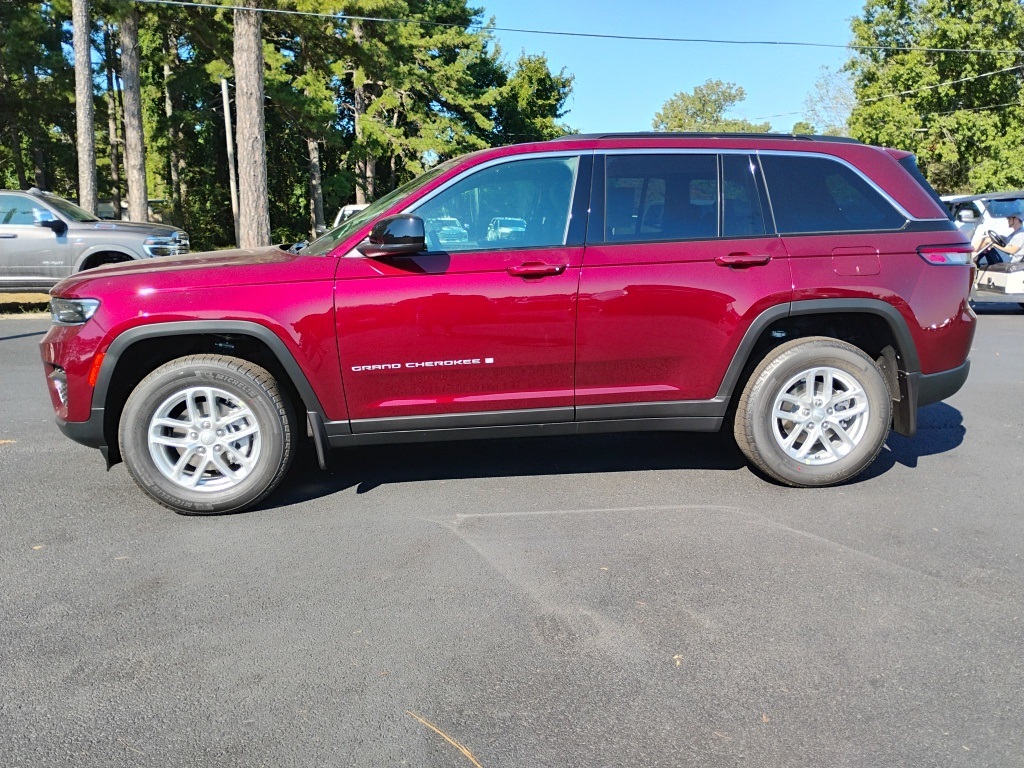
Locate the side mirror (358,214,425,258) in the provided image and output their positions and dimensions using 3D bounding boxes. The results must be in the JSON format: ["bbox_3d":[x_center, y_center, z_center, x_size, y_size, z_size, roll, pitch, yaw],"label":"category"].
[{"bbox_3d":[-0.539,-0.671,3.758,0.270,0.205,0.250,-2,10,-4],"label":"side mirror"}]

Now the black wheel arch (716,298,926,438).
[{"bbox_3d":[1.507,-0.090,4.097,1.010,0.640,0.170,-2,10,-4],"label":"black wheel arch"}]

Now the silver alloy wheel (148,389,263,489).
[{"bbox_3d":[-1.433,0.243,3.981,0.490,0.490,0.200,-2,10,-4],"label":"silver alloy wheel"}]

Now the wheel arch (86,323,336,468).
[{"bbox_3d":[-1.391,0.048,3.878,1.050,0.680,0.170,-2,10,-4],"label":"wheel arch"}]

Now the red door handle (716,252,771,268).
[{"bbox_3d":[1.094,-0.588,3.931,0.272,0.070,0.060,-2,10,-4],"label":"red door handle"}]

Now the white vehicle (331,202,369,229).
[{"bbox_3d":[-3.207,-3.208,19.553,2.000,1.950,5.600,-3,11,-10],"label":"white vehicle"}]

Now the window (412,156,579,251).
[{"bbox_3d":[-0.074,-0.863,3.946,0.810,0.450,0.060,-2,-11,-4],"label":"window"}]

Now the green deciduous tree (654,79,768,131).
[{"bbox_3d":[14.124,-16.204,59.055,9.000,12.600,9.000,-2,10,-4],"label":"green deciduous tree"}]

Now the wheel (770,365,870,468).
[{"bbox_3d":[1.521,0.138,4.211,0.490,0.490,0.200,-2,10,-4],"label":"wheel"}]

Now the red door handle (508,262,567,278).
[{"bbox_3d":[0.117,-0.530,3.859,0.275,0.070,0.060,-2,10,-4],"label":"red door handle"}]

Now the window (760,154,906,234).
[{"bbox_3d":[1.589,-0.941,4.072,0.670,0.410,0.060,-2,-11,-4],"label":"window"}]

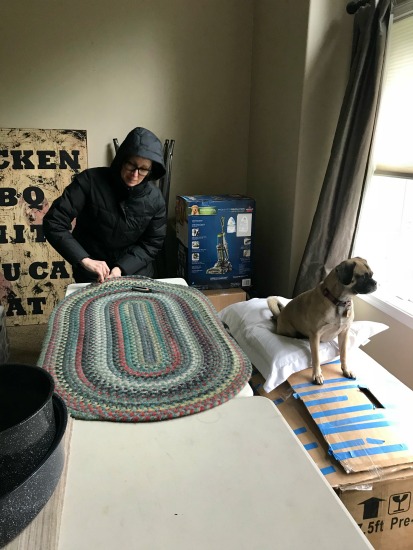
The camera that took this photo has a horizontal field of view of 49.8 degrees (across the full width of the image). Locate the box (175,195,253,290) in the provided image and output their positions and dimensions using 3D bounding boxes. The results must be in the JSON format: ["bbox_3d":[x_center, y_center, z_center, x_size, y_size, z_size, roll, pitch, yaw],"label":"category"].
[{"bbox_3d":[0.056,-0.227,3.041,0.451,0.585,0.323,-4,16,-16],"label":"box"}]

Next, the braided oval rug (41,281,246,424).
[{"bbox_3d":[-0.264,0.187,1.784,0.700,0.035,1.310,-2,16,-11],"label":"braided oval rug"}]

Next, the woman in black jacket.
[{"bbox_3d":[-0.570,-0.036,2.468,0.620,1.490,0.520,-5,17,-21],"label":"woman in black jacket"}]

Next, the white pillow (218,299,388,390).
[{"bbox_3d":[0.380,0.218,1.784,0.570,0.150,0.540,-5,17,-22],"label":"white pillow"}]

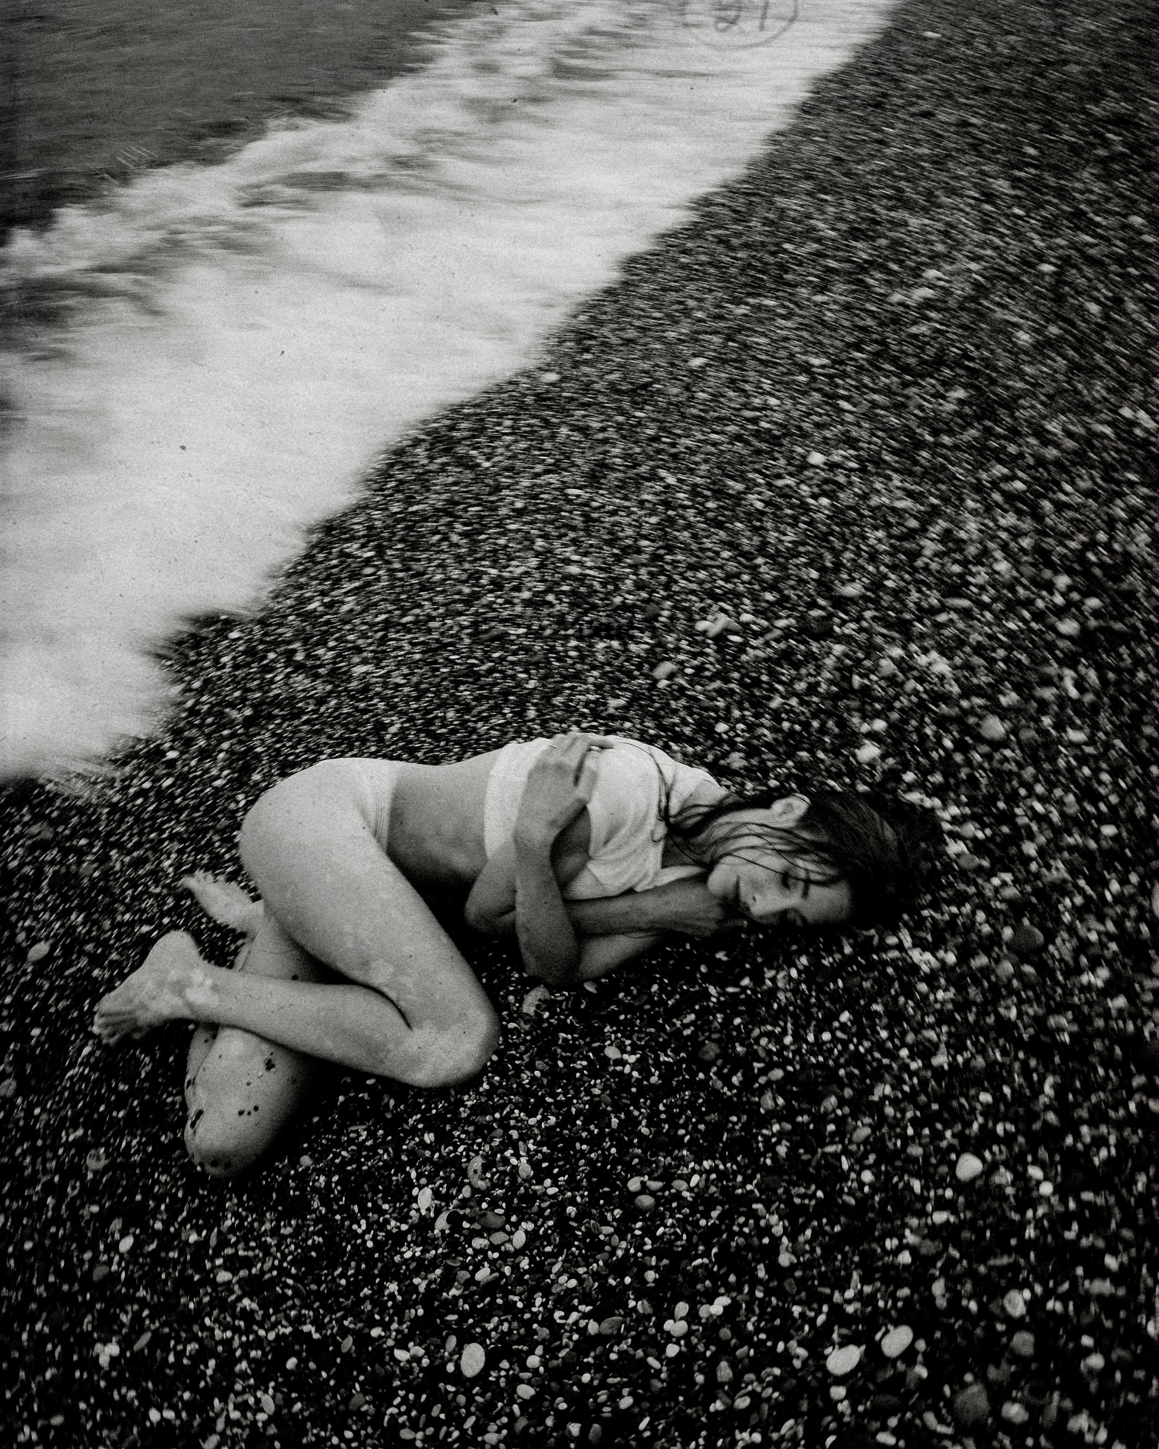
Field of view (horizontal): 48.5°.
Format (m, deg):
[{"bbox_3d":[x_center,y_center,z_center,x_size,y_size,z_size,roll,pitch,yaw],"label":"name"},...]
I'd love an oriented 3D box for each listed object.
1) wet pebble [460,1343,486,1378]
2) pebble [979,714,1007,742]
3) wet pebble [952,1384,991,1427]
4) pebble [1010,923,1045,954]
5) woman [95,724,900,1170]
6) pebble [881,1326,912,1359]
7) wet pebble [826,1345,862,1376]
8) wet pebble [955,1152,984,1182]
[{"bbox_3d":[-0.121,0.718,1.452,0.027,0.017,0.036,7,46,7],"label":"wet pebble"},{"bbox_3d":[0.686,0.007,2.134,0.044,0.027,0.054,13,48,13],"label":"pebble"},{"bbox_3d":[0.432,0.750,1.418,0.036,0.022,0.043,31,53,26],"label":"wet pebble"},{"bbox_3d":[0.642,0.306,1.845,0.043,0.026,0.051,33,54,28],"label":"pebble"},{"bbox_3d":[-0.045,0.259,1.665,1.170,0.345,0.520,0,46,0],"label":"woman"},{"bbox_3d":[0.361,0.703,1.466,0.043,0.018,0.025,-28,52,-25],"label":"pebble"},{"bbox_3d":[0.297,0.717,1.452,0.043,0.018,0.026,-16,48,-15],"label":"wet pebble"},{"bbox_3d":[0.488,0.554,1.610,0.037,0.018,0.030,-33,54,-28],"label":"wet pebble"}]

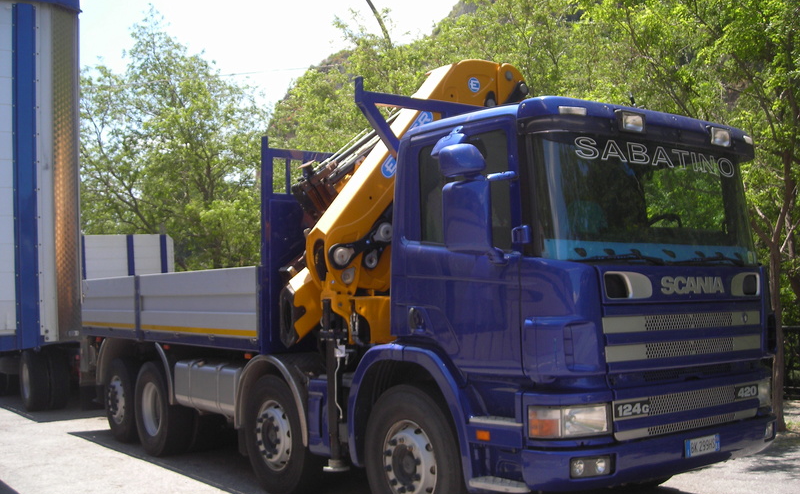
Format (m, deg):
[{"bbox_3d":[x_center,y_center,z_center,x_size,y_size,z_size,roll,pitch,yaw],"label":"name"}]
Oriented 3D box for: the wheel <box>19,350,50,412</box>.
[{"bbox_3d":[-6.063,2.199,14.546,0.290,1.000,1.000,1,-4,-37],"label":"wheel"}]

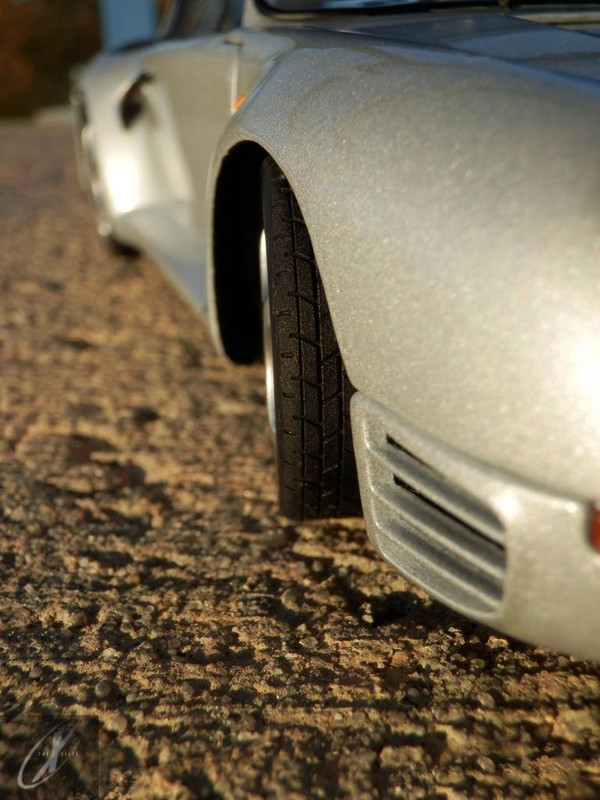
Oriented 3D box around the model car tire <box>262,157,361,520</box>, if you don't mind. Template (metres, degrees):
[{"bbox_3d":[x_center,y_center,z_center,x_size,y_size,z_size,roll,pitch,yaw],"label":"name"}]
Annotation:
[{"bbox_3d":[0.003,-0.006,0.095,0.012,0.036,0.036,-3,20,-2],"label":"model car tire"}]

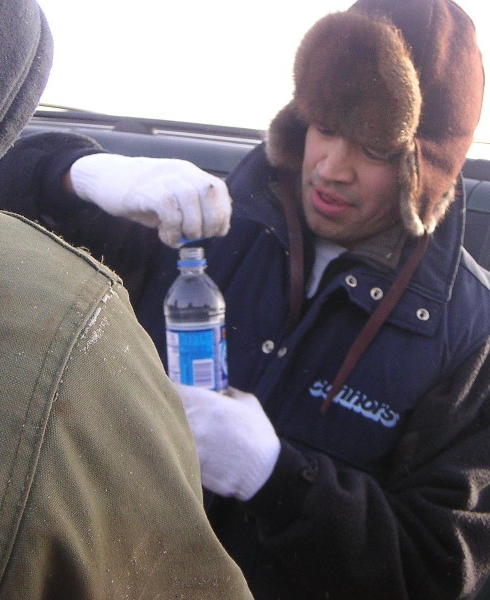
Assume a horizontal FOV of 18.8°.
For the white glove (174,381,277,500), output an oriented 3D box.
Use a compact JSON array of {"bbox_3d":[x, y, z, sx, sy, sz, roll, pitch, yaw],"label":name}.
[{"bbox_3d":[-0.027,0.148,1.580,0.135,0.118,0.100,29,-2,-12],"label":"white glove"}]

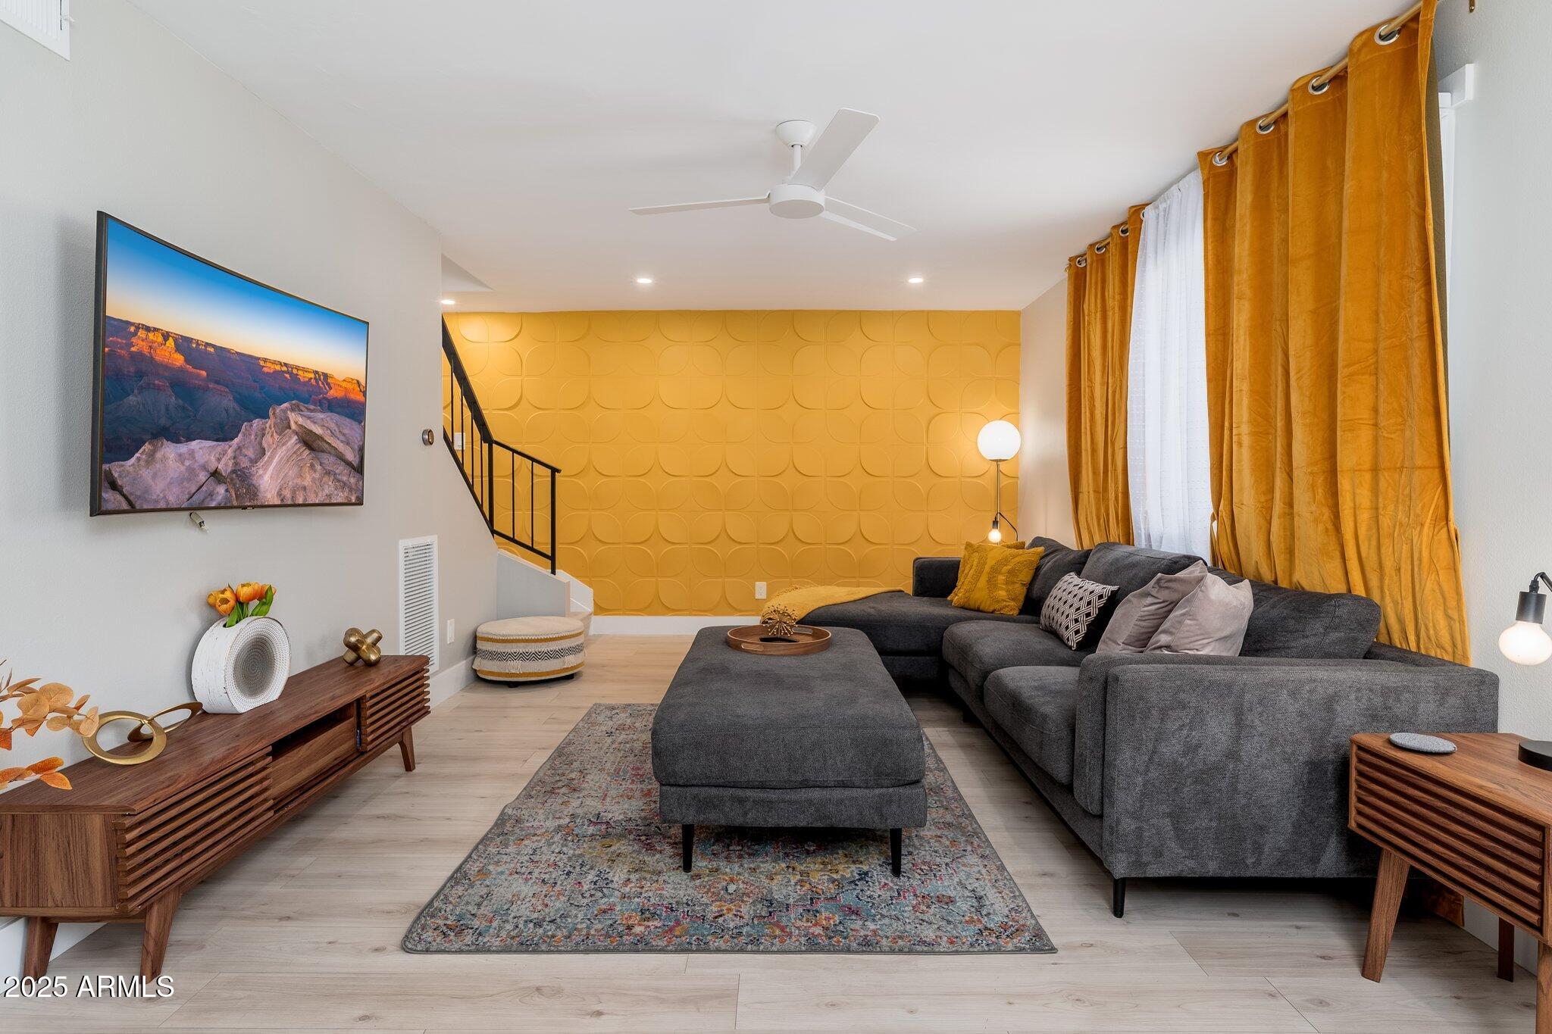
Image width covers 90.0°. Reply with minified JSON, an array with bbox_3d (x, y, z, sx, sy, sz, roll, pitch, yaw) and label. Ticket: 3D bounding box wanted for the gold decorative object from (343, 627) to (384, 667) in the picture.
[{"bbox_3d":[-1.574,0.495,2.988,0.150,0.145,0.145,0,3,0],"label":"gold decorative object"}]

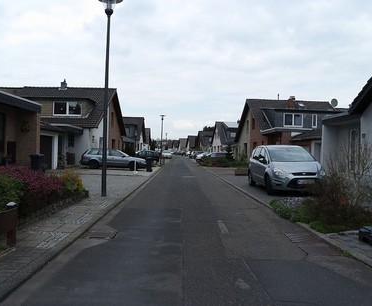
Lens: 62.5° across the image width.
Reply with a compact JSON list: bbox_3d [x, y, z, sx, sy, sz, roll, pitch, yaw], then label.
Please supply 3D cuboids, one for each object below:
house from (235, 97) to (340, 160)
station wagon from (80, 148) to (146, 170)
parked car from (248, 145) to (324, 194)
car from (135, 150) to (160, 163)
[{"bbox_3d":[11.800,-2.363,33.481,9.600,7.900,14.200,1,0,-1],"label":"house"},{"bbox_3d":[-5.089,0.430,21.789,4.580,1.440,1.760,1,0,-7],"label":"station wagon"},{"bbox_3d":[3.771,0.601,12.188,1.880,1.660,4.770,1,0,0],"label":"parked car"},{"bbox_3d":[-4.848,0.424,32.297,4.200,1.440,1.720,1,0,3],"label":"car"}]

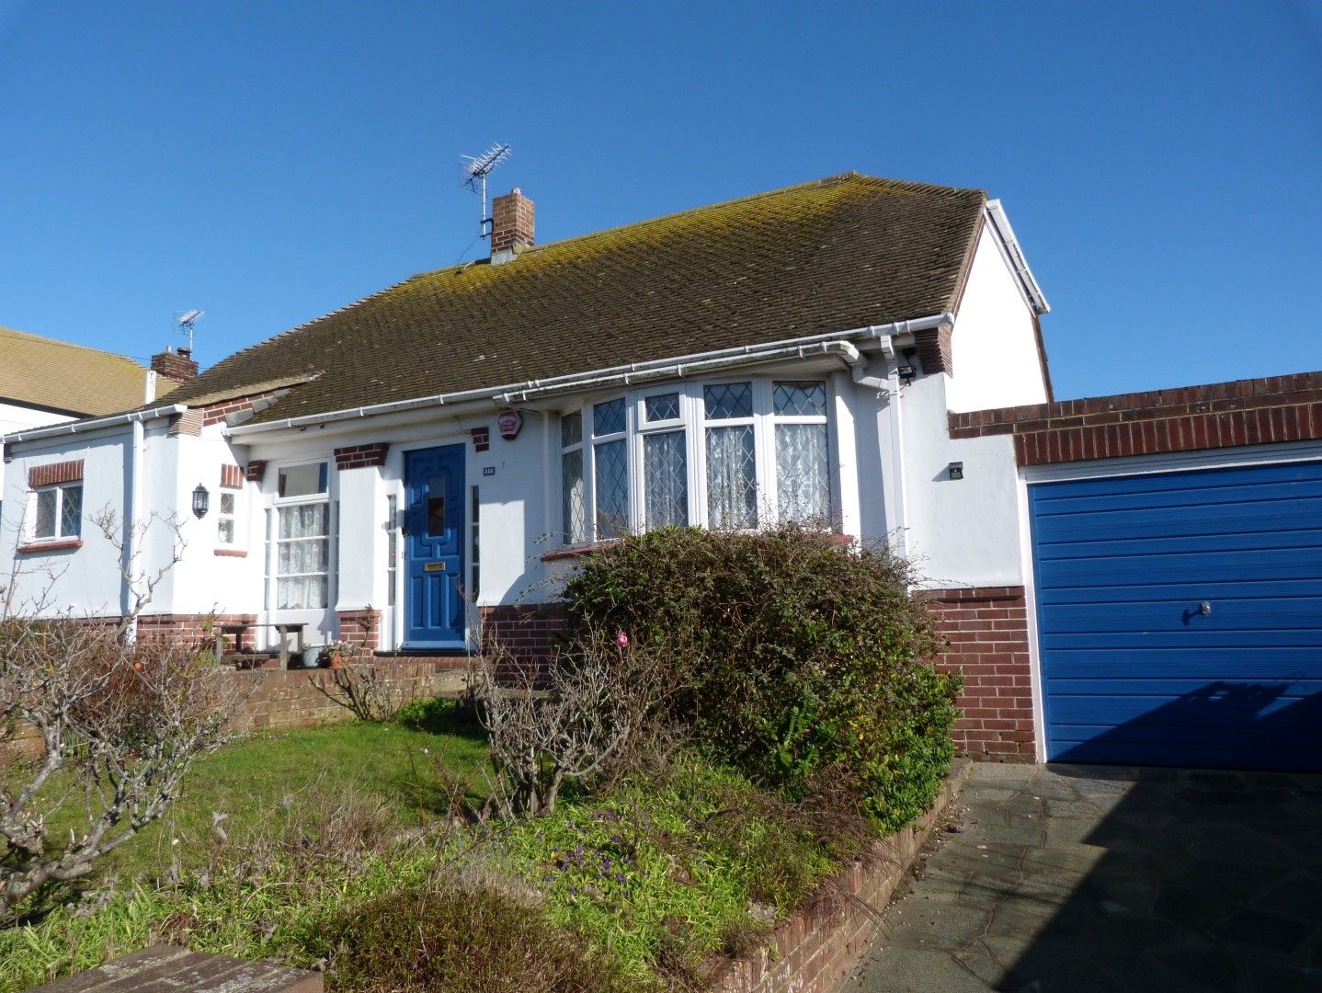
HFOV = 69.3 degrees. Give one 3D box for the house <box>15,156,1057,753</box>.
[{"bbox_3d":[-0.789,-0.797,12.450,10.200,6.450,9.450,-5,-8,26],"label":"house"}]

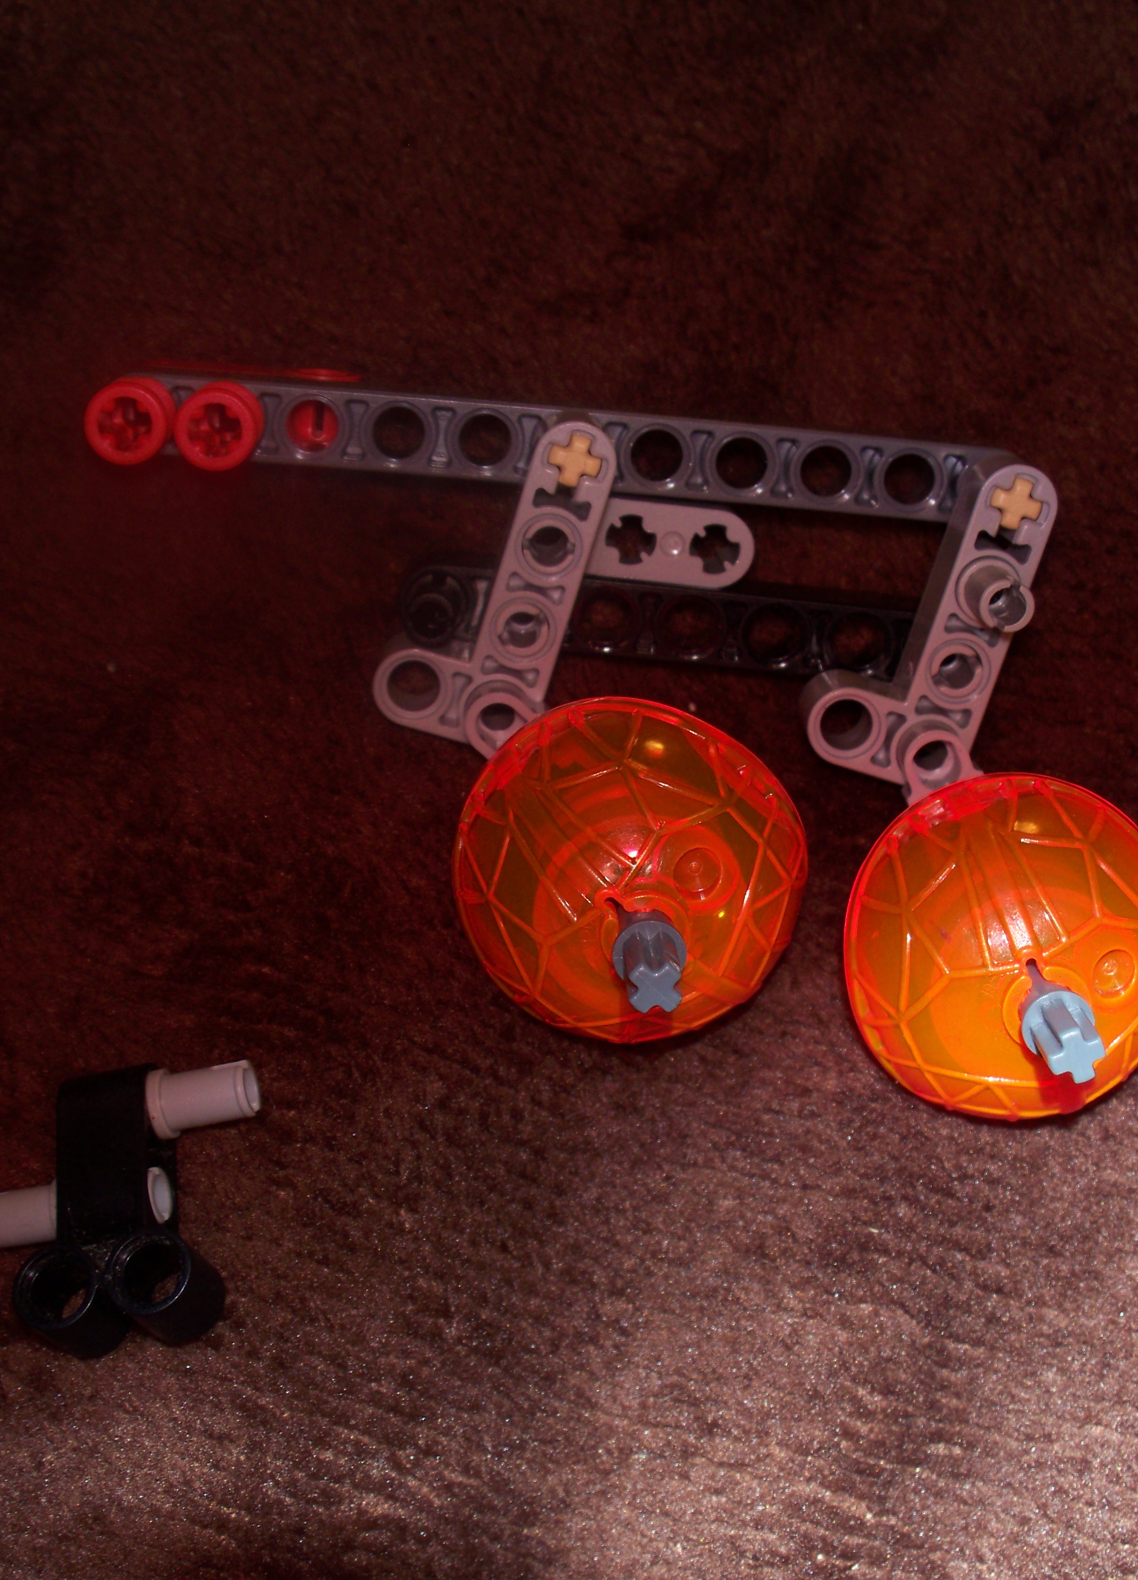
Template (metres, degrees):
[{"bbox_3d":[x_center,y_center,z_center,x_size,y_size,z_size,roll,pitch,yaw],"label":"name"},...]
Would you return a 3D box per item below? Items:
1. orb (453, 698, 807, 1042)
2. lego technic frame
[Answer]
[{"bbox_3d":[0.006,0.011,0.188,0.033,0.028,0.033,5,107,-4],"label":"orb"},{"bbox_3d":[-0.001,-0.019,0.201,0.088,0.030,0.036,5,107,-4],"label":"lego technic frame"}]

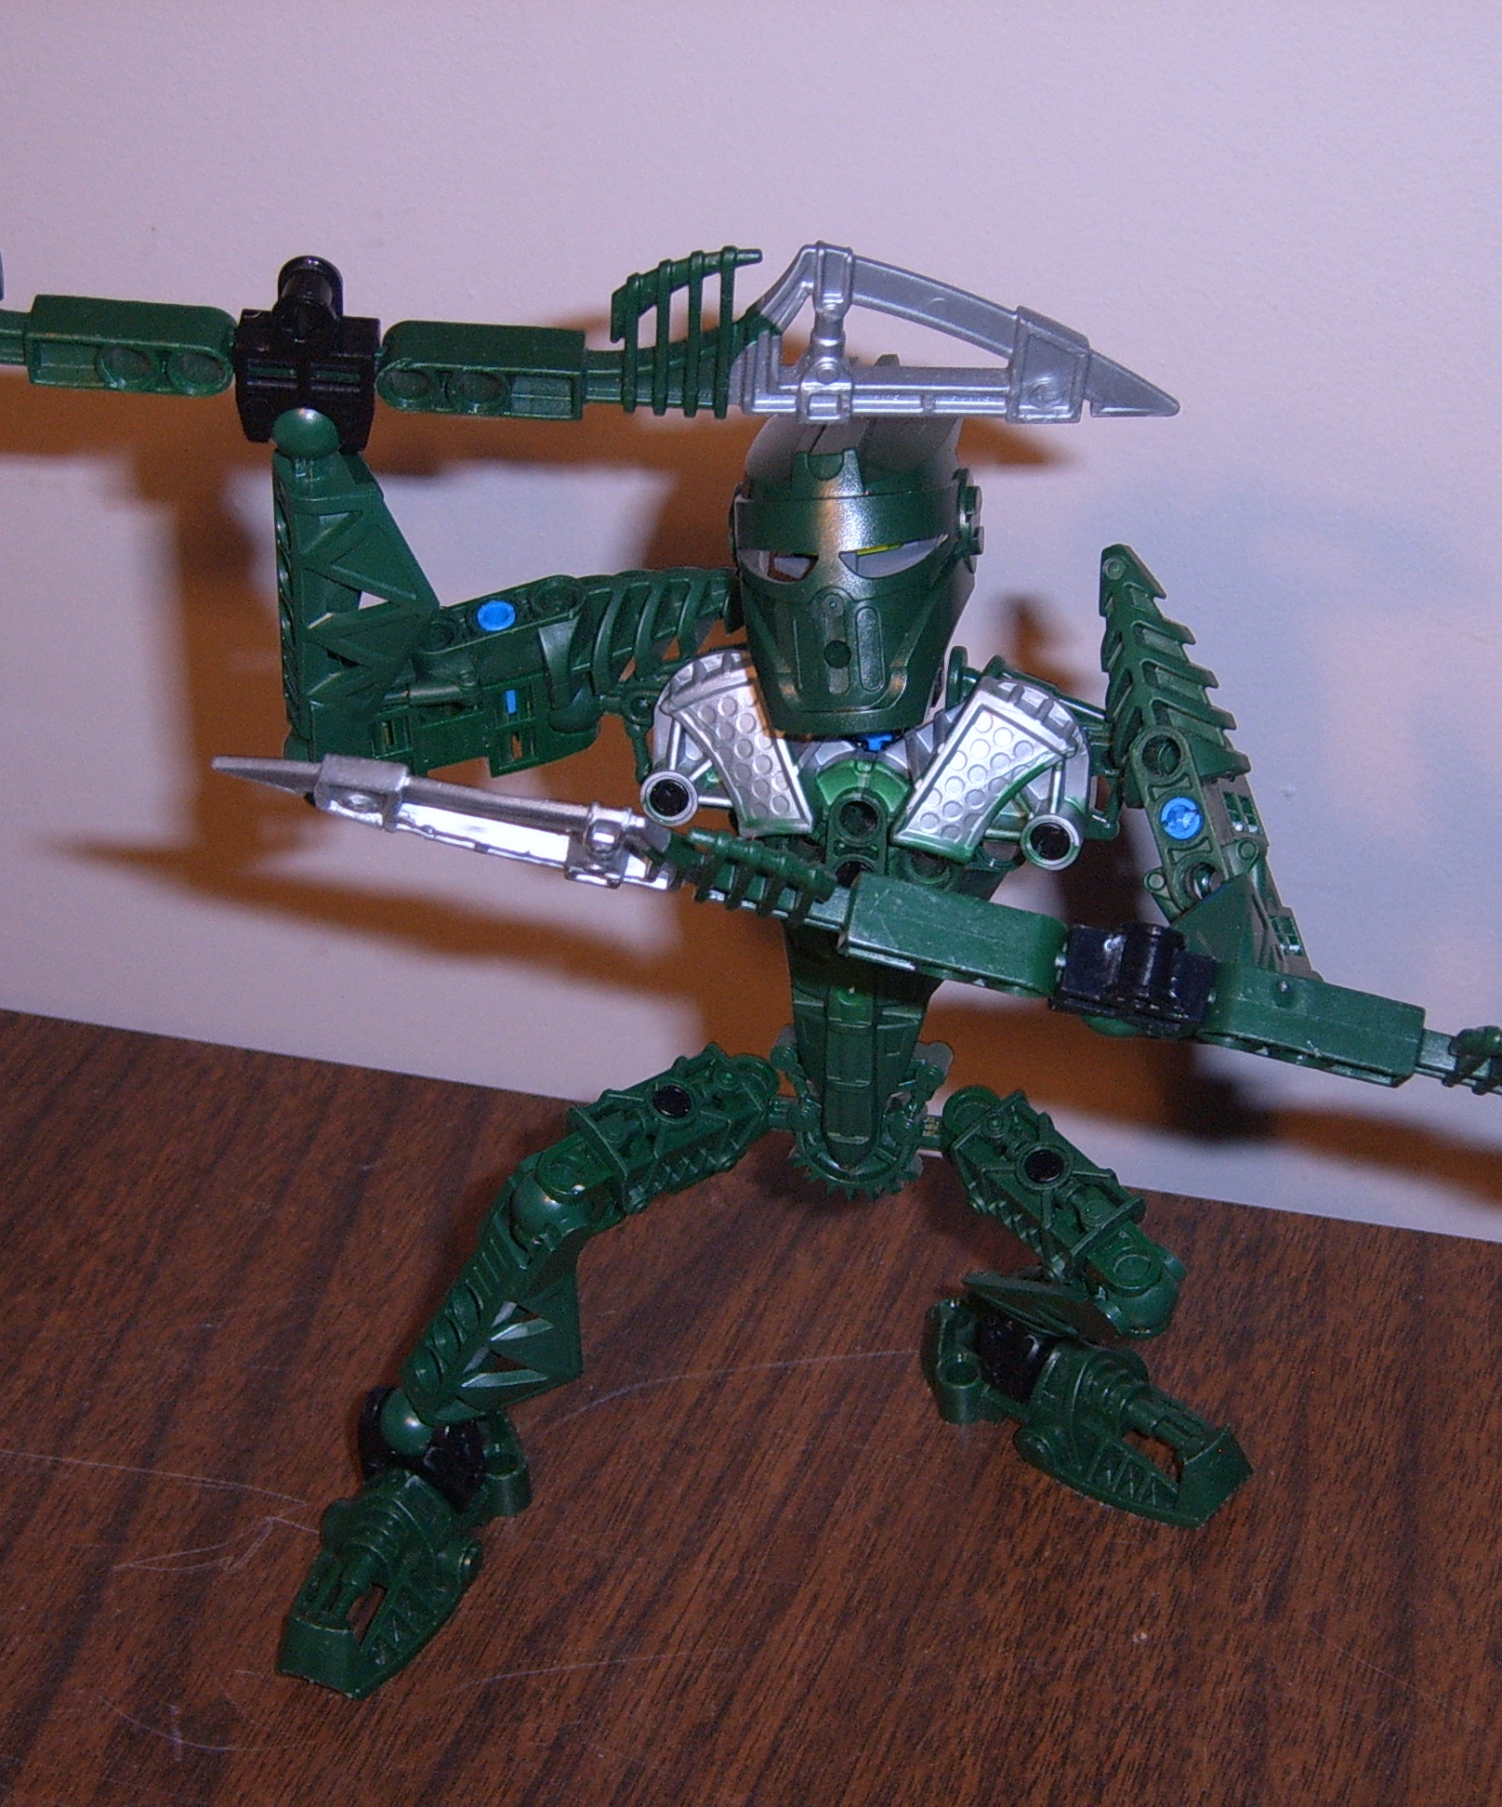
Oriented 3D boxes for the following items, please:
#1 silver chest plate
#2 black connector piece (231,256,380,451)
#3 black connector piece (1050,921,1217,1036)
[{"bbox_3d":[0.015,-0.018,0.477,0.056,0.021,0.019,6,16,10],"label":"silver chest plate"},{"bbox_3d":[-0.052,-0.064,0.446,0.016,0.024,0.008,4,54,2],"label":"black connector piece"},{"bbox_3d":[0.042,0.009,0.421,0.016,0.008,0.024,12,-9,0],"label":"black connector piece"}]

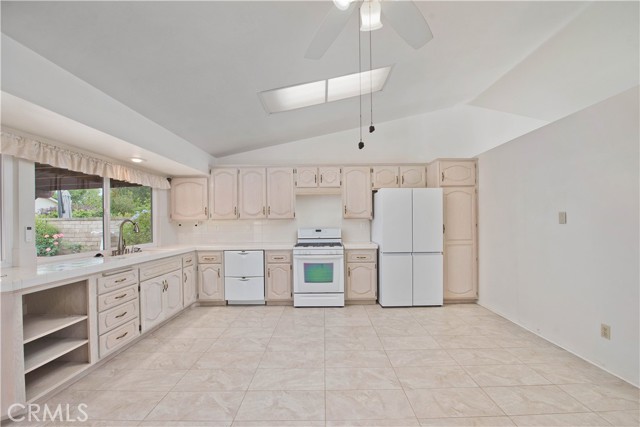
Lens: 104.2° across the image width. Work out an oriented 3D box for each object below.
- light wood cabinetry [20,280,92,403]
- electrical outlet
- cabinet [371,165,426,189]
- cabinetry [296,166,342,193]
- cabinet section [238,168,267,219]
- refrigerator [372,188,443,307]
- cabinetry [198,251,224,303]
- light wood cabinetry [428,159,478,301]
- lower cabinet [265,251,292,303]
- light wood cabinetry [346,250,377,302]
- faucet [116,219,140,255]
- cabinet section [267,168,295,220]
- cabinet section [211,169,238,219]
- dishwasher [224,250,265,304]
[{"bbox_3d":[-2.221,0.900,1.849,0.600,0.765,0.520,-1,-2,1],"label":"light wood cabinetry"},{"bbox_3d":[2.352,0.976,2.049,0.012,0.117,0.072,-1,-2,1],"label":"electrical outlet"},{"bbox_3d":[1.303,-0.592,4.232,0.900,0.430,0.330,-1,-2,1],"label":"cabinet"},{"bbox_3d":[-0.030,-0.545,4.250,0.760,0.480,0.320,-1,-1,0],"label":"cabinetry"},{"bbox_3d":[-1.098,-0.317,4.225,0.460,0.837,0.330,-1,-1,1],"label":"cabinet section"},{"bbox_3d":[1.383,0.513,4.060,0.910,1.780,0.690,-1,-1,0],"label":"refrigerator"},{"bbox_3d":[-1.657,0.985,4.098,0.425,0.815,0.610,-1,-2,1],"label":"cabinetry"},{"bbox_3d":[2.120,0.270,4.120,0.610,2.220,0.600,-1,-1,0],"label":"light wood cabinetry"},{"bbox_3d":[-0.613,0.966,4.079,0.425,0.815,0.610,-1,-2,1],"label":"lower cabinet"},{"bbox_3d":[0.630,0.970,4.080,0.480,0.850,0.600,-1,-1,0],"label":"light wood cabinetry"},{"bbox_3d":[-2.345,0.283,3.060,0.250,0.420,0.090,-1,-1,0],"label":"faucet"},{"bbox_3d":[-0.639,-0.320,4.225,0.458,0.837,0.330,-1,-1,1],"label":"cabinet section"},{"bbox_3d":[-1.556,-0.315,4.225,0.457,0.838,0.330,-1,-1,1],"label":"cabinet section"},{"bbox_3d":[-1.133,0.983,4.066,0.605,0.828,0.595,-1,-2,1],"label":"dishwasher"}]

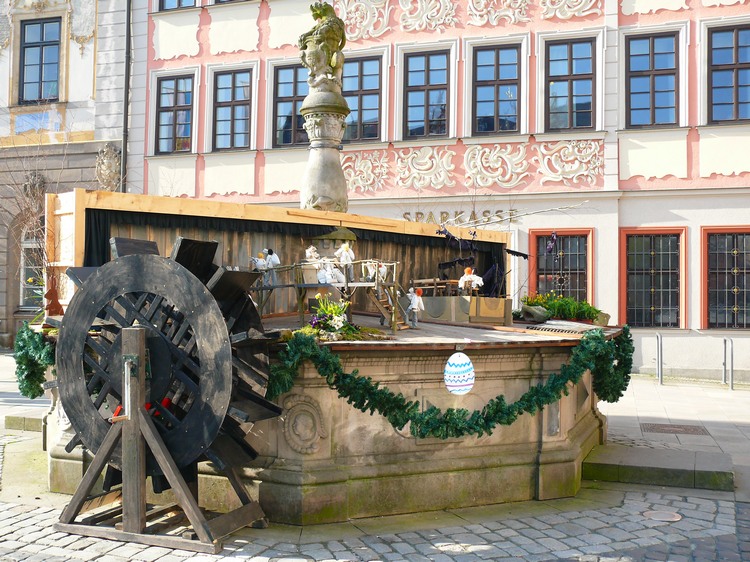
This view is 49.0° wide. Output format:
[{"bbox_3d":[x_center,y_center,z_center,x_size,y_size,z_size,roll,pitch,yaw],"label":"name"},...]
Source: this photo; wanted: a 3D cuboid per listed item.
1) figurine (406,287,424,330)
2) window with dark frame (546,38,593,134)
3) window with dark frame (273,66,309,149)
[{"bbox_3d":[0.376,0.246,7.650,0.160,0.390,0.140,2,-3,-30],"label":"figurine"},{"bbox_3d":[3.951,-3.951,16.609,1.002,1.858,0.140,0,-2,19],"label":"window with dark frame"},{"bbox_3d":[-1.897,-4.129,19.461,1.041,1.946,0.150,0,-2,19],"label":"window with dark frame"}]

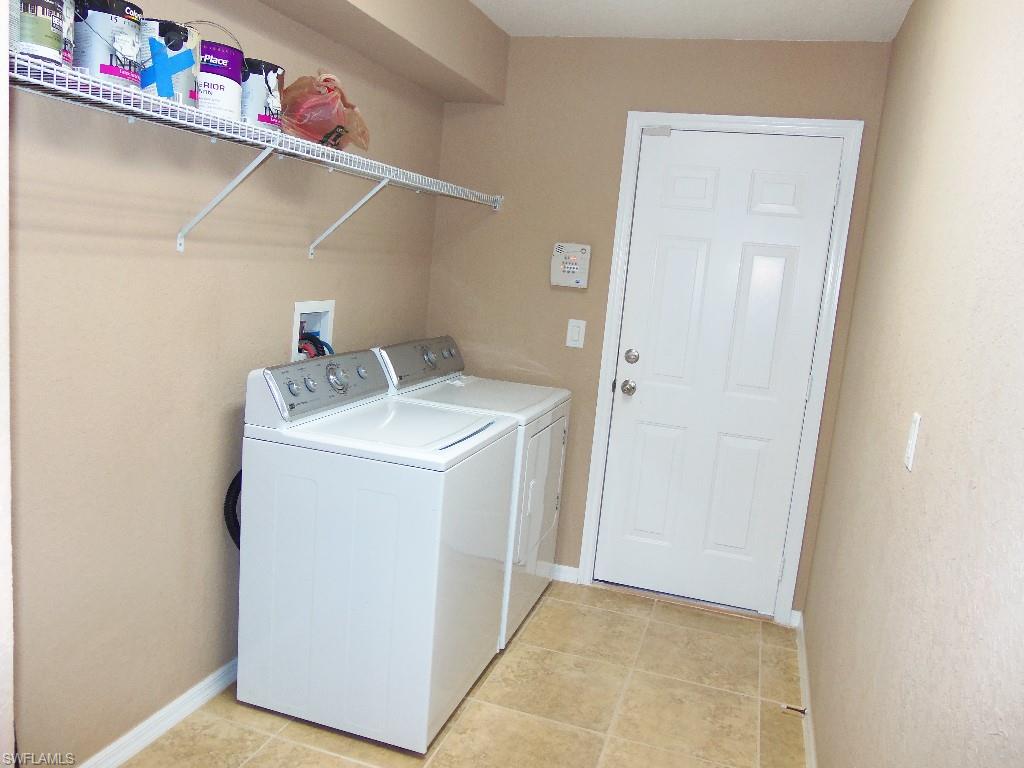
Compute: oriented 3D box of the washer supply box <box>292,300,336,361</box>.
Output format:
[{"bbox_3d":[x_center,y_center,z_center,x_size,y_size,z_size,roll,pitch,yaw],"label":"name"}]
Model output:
[{"bbox_3d":[-0.758,-0.199,2.863,0.075,0.220,0.270,8,9,17],"label":"washer supply box"}]

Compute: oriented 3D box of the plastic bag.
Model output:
[{"bbox_3d":[-0.621,-0.838,2.375,0.250,0.240,0.350,8,9,17],"label":"plastic bag"}]

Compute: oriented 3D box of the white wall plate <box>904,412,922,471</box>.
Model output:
[{"bbox_3d":[0.828,0.117,1.592,0.009,0.115,0.073,8,10,17],"label":"white wall plate"}]

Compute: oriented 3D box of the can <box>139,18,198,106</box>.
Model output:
[{"bbox_3d":[-0.829,-0.739,1.820,0.165,0.190,0.165,5,9,-1],"label":"can"}]

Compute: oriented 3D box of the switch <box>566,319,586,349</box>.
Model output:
[{"bbox_3d":[0.291,-0.226,3.487,0.078,0.122,0.010,8,9,17],"label":"switch"}]

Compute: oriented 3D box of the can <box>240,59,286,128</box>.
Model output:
[{"bbox_3d":[-0.720,-0.778,2.125,0.165,0.190,0.165,5,9,-1],"label":"can"}]

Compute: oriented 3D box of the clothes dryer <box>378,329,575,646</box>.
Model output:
[{"bbox_3d":[-0.188,0.389,3.286,0.690,1.085,0.720,8,9,17],"label":"clothes dryer"}]

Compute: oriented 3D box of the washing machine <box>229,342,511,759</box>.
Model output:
[{"bbox_3d":[-0.417,0.479,2.601,0.680,1.085,0.682,8,9,17],"label":"washing machine"}]

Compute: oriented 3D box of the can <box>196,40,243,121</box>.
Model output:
[{"bbox_3d":[-0.778,-0.759,1.974,0.165,0.190,0.165,5,9,-1],"label":"can"}]

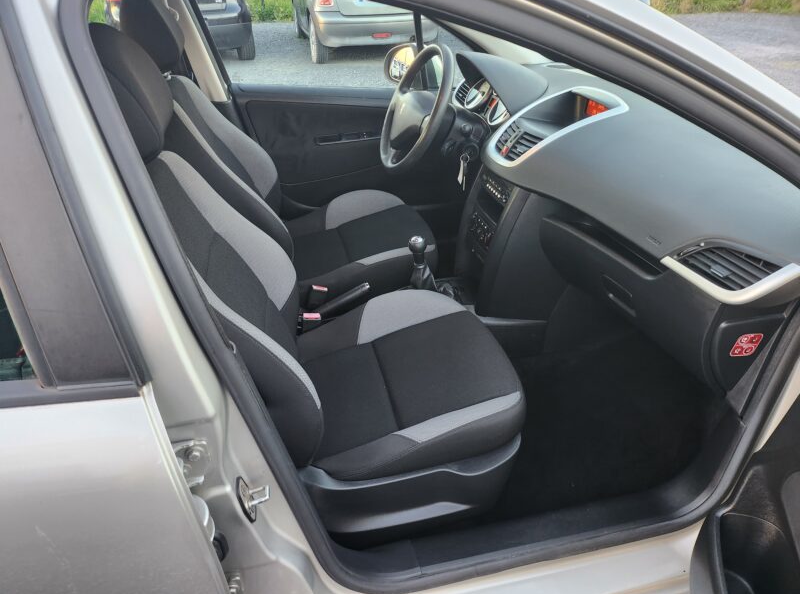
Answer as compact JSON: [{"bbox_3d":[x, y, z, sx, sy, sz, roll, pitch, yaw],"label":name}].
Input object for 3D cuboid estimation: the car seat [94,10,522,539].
[{"bbox_3d":[-0.129,-0.014,1.111,0.830,1.020,0.520,-7,33,-12],"label":"car seat"}]

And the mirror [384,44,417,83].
[{"bbox_3d":[0.031,-0.881,2.110,0.110,0.160,0.200,-17,37,-26],"label":"mirror"}]

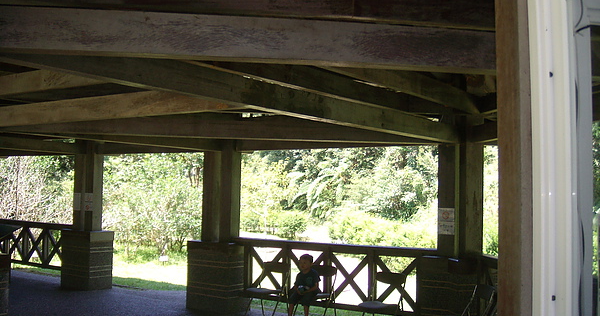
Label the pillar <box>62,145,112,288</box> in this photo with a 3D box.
[{"bbox_3d":[-3.695,0.985,11.523,0.770,2.570,0.480,-1,-3,34],"label":"pillar"}]

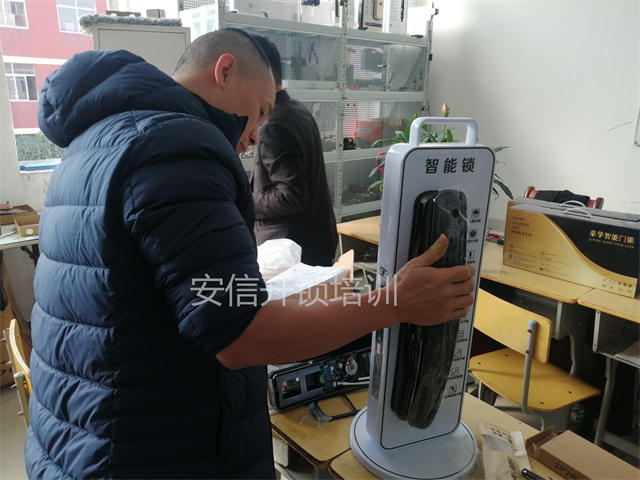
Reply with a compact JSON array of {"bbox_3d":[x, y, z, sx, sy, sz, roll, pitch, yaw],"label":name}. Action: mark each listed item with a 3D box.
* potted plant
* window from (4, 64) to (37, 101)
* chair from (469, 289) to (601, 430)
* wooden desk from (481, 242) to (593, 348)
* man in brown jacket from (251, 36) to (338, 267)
[{"bbox_3d":[0.566,-0.300,2.241,0.550,0.640,0.550,-12,20,-41],"label":"potted plant"},{"bbox_3d":[-15.626,-8.150,24.725,1.850,1.850,0.120,-12,20,-41],"label":"window"},{"bbox_3d":[0.729,0.546,1.748,0.440,0.780,0.400,-9,18,-33],"label":"chair"},{"bbox_3d":[0.815,0.464,2.097,0.460,0.750,0.620,-12,20,-41],"label":"wooden desk"},{"bbox_3d":[-0.165,-0.156,2.479,0.400,1.700,0.500,9,17,25],"label":"man in brown jacket"}]

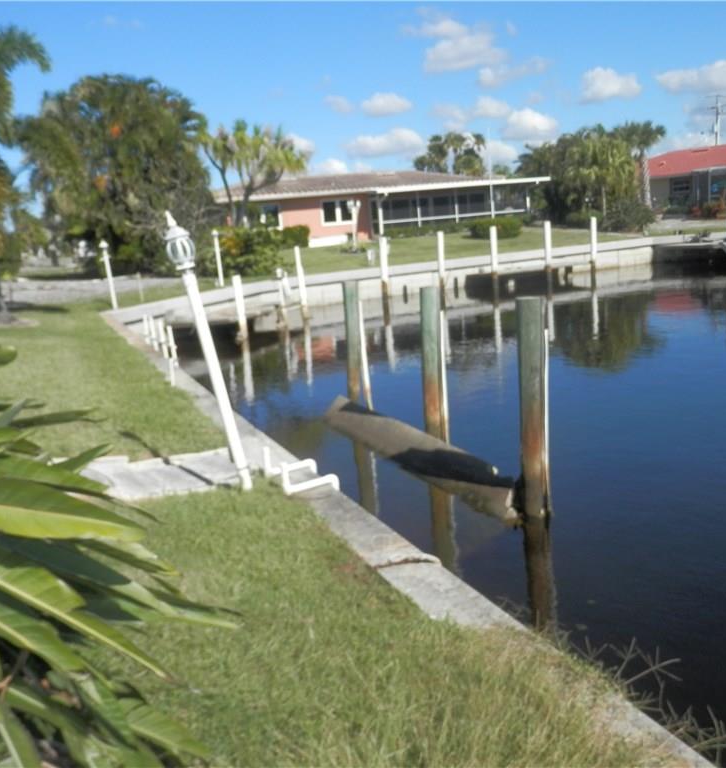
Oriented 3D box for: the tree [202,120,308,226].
[{"bbox_3d":[-4.144,-7.822,29.966,4.300,5.440,4.000,-5,12,0],"label":"tree"}]

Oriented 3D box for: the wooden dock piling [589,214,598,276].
[{"bbox_3d":[7.646,-4.487,24.439,0.210,2.020,0.210,-5,12,0],"label":"wooden dock piling"}]

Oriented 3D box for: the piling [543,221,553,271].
[{"bbox_3d":[6.197,-4.468,24.548,0.230,1.850,0.230,-5,12,0],"label":"piling"}]

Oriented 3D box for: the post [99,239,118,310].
[{"bbox_3d":[-6.417,-2.752,18.650,0.240,1.765,0.240,-7,13,0],"label":"post"}]

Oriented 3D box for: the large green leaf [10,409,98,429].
[{"bbox_3d":[-1.158,0.128,2.750,0.370,0.070,0.140,-5,13,0],"label":"large green leaf"}]

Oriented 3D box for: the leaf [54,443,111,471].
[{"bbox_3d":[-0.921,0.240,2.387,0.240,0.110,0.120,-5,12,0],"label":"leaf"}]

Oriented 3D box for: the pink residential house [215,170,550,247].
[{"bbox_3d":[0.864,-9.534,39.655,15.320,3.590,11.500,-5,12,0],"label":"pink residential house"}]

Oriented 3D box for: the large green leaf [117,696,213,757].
[{"bbox_3d":[-0.591,1.022,2.200,0.270,0.130,0.170,-1,13,19],"label":"large green leaf"}]

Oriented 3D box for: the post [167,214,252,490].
[{"bbox_3d":[-1.001,-0.176,4.812,0.220,1.868,0.220,-13,14,0],"label":"post"}]

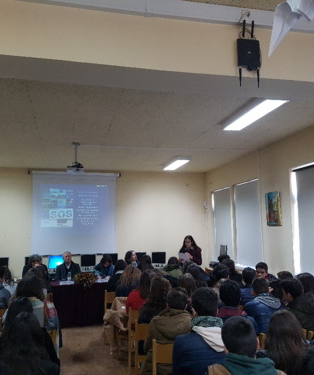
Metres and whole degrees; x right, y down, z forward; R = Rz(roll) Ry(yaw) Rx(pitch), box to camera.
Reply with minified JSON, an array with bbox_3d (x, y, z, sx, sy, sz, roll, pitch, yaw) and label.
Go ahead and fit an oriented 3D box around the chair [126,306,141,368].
[{"bbox_3d":[-0.177,1.857,4.715,0.410,0.800,0.480,1,-7,-12],"label":"chair"}]

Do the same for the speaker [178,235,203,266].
[{"bbox_3d":[0.693,1.740,7.476,0.500,1.597,0.400,0,-7,-5],"label":"speaker"}]

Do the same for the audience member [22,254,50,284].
[{"bbox_3d":[-2.236,1.876,6.858,0.520,1.253,0.680,1,-7,-17],"label":"audience member"}]

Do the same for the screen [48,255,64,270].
[{"bbox_3d":[-2.293,1.740,8.597,0.381,0.387,0.150,1,-7,-12],"label":"screen"}]

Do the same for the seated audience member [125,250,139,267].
[{"bbox_3d":[-0.401,1.907,7.426,0.660,1.281,0.460,-6,-8,37],"label":"seated audience member"}]

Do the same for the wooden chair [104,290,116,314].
[{"bbox_3d":[-0.647,2.013,6.028,0.410,0.800,0.480,1,-7,-12],"label":"wooden chair"}]

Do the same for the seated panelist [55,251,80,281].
[{"bbox_3d":[-1.776,1.928,7.390,0.540,1.304,0.780,1,-7,-12],"label":"seated panelist"}]

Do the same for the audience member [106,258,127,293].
[{"bbox_3d":[-0.564,1.707,5.673,0.460,1.272,0.700,1,-7,-12],"label":"audience member"}]

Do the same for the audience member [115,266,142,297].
[{"bbox_3d":[-0.334,1.621,4.857,0.470,1.245,0.700,1,-7,-12],"label":"audience member"}]

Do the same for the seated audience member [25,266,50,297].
[{"bbox_3d":[-1.935,1.853,6.085,0.480,1.156,0.780,1,-7,-12],"label":"seated audience member"}]

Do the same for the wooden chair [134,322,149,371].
[{"bbox_3d":[-0.065,1.780,4.061,0.410,0.800,0.480,1,-7,-12],"label":"wooden chair"}]

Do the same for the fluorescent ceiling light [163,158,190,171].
[{"bbox_3d":[0.399,-0.506,8.050,0.260,0.090,1.260,1,-7,-12],"label":"fluorescent ceiling light"}]

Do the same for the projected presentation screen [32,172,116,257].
[{"bbox_3d":[-2.000,0.659,9.125,2.030,1.981,0.080,1,-7,-12],"label":"projected presentation screen"}]

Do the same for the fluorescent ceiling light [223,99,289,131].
[{"bbox_3d":[1.247,-0.953,4.905,0.270,0.080,1.310,1,-7,-12],"label":"fluorescent ceiling light"}]

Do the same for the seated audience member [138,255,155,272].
[{"bbox_3d":[-0.202,1.839,6.716,0.450,1.245,0.680,2,-7,-20],"label":"seated audience member"}]

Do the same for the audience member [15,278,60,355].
[{"bbox_3d":[-1.095,1.430,3.318,0.490,1.282,0.720,1,-7,-12],"label":"audience member"}]

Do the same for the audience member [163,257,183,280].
[{"bbox_3d":[0.264,1.826,6.565,0.460,1.224,0.700,1,-7,-12],"label":"audience member"}]

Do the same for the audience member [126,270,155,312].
[{"bbox_3d":[-0.149,1.541,4.186,0.470,1.242,0.700,1,-7,-12],"label":"audience member"}]

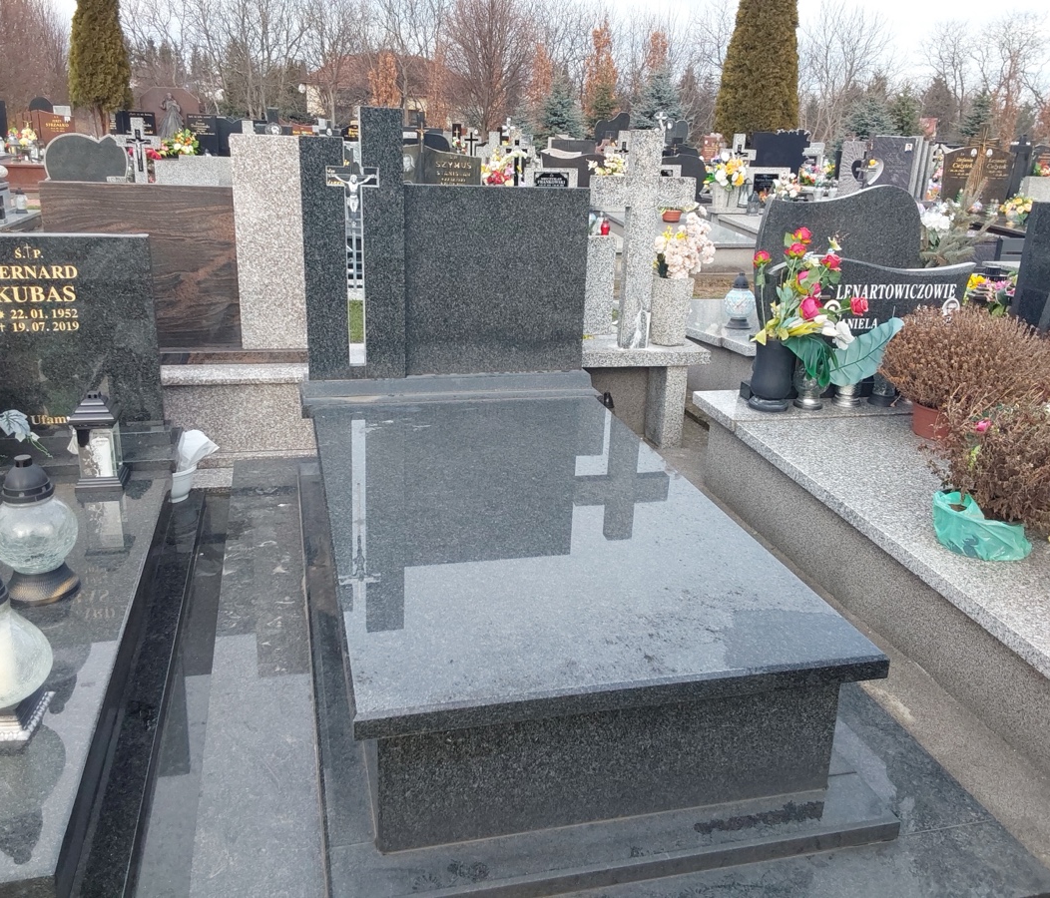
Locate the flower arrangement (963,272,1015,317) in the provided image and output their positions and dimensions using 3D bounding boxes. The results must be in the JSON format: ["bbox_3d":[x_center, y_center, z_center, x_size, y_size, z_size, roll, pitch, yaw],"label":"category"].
[{"bbox_3d":[2.822,-0.933,5.900,0.290,0.300,0.280,-3,20,-13],"label":"flower arrangement"}]

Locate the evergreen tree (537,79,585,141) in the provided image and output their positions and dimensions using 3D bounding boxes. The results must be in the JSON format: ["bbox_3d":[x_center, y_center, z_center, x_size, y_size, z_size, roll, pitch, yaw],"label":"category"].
[{"bbox_3d":[1.236,-11.476,32.986,1.700,2.250,1.700,2,20,-1],"label":"evergreen tree"}]

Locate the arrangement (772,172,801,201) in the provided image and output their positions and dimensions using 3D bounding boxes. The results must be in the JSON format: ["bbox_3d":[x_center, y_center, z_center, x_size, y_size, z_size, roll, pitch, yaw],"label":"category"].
[{"bbox_3d":[2.775,-2.785,10.300,0.315,0.308,0.280,-3,20,-13],"label":"arrangement"}]

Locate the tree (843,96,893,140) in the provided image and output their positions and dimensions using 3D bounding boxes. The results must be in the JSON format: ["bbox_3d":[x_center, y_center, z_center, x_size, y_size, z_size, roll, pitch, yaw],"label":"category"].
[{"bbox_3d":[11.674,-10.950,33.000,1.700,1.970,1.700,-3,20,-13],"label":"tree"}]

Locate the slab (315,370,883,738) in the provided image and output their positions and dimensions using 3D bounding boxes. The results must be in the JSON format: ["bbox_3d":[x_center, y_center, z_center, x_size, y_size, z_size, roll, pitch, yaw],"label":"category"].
[{"bbox_3d":[-0.016,0.141,2.607,1.020,0.051,1.877,-3,20,-14],"label":"slab"}]

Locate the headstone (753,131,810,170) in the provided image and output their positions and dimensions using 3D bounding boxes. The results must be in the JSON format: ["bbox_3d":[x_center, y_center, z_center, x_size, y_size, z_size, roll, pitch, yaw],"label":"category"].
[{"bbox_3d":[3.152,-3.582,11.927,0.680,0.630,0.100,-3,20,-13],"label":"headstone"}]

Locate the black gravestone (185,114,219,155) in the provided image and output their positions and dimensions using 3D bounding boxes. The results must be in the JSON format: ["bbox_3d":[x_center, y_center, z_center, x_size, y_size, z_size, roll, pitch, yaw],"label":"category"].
[{"bbox_3d":[-5.753,-5.567,17.374,0.510,0.820,0.090,-1,19,-9],"label":"black gravestone"}]

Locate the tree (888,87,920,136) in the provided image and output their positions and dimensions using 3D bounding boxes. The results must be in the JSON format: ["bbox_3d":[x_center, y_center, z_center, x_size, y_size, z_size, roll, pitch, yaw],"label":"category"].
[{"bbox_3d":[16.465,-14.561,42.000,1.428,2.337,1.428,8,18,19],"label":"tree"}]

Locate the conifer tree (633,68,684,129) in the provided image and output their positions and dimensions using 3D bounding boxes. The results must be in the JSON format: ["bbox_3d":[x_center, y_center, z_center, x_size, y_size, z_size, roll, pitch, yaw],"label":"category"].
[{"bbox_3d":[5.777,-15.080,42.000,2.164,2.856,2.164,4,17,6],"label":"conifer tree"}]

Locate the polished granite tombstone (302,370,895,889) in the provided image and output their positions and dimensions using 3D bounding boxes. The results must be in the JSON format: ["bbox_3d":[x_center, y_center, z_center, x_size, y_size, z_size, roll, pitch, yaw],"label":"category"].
[{"bbox_3d":[-0.018,0.290,2.811,1.165,0.430,2.079,-3,20,-13],"label":"polished granite tombstone"}]

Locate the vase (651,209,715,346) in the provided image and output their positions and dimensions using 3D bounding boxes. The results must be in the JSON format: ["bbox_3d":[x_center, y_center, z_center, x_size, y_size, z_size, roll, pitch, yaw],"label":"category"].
[{"bbox_3d":[0.699,-0.774,4.367,0.286,0.601,0.258,-3,20,-13],"label":"vase"}]

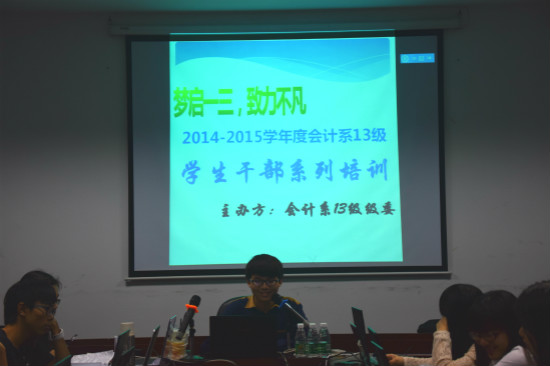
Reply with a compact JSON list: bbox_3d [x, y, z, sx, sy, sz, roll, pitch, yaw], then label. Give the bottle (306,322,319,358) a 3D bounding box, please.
[{"bbox_3d":[0.192,0.799,6.050,0.058,0.171,0.058,-1,-1,0],"label":"bottle"}]

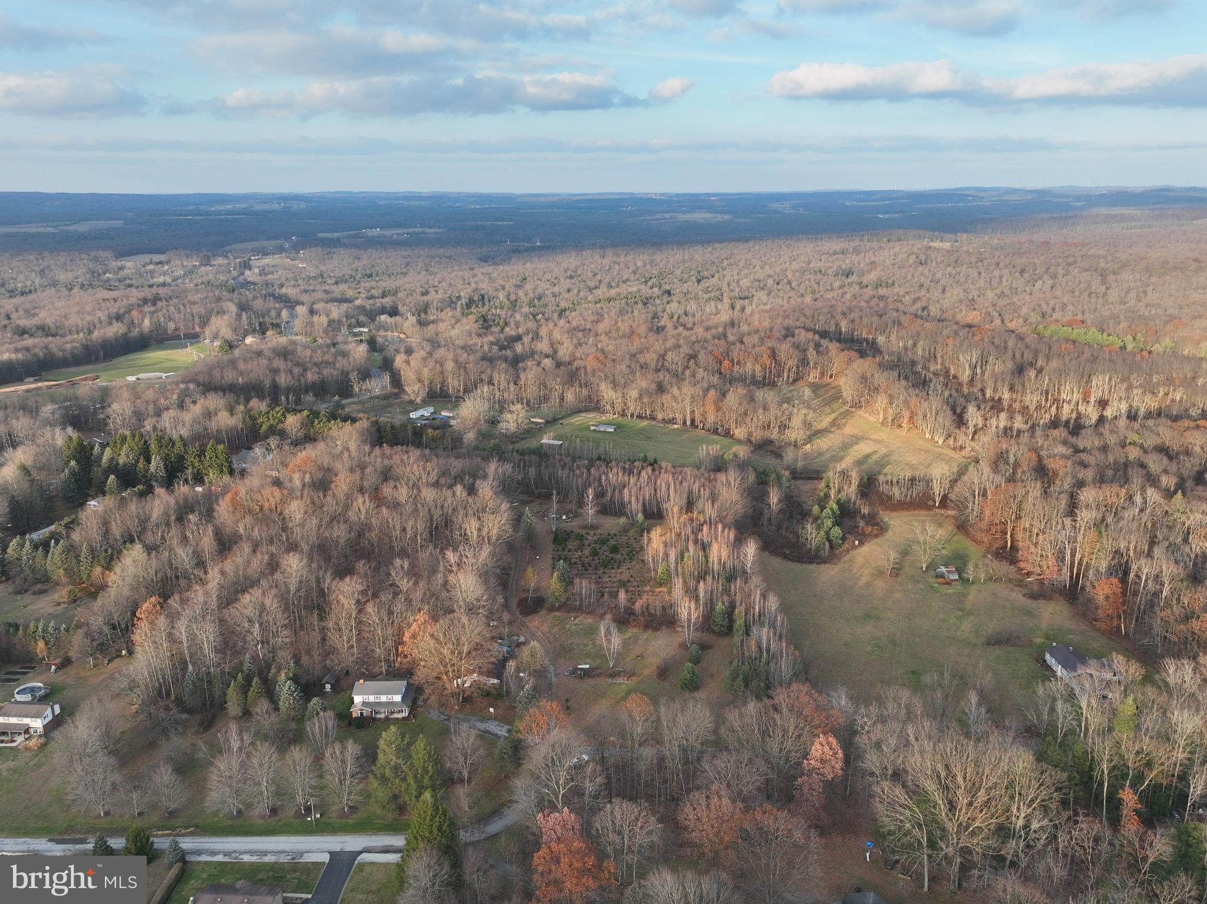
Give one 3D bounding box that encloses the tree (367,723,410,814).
[{"bbox_3d":[-44.690,65.630,174.230,8.640,20.740,8.640,0,17,0],"label":"tree"}]

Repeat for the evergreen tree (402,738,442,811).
[{"bbox_3d":[-37.820,66.950,175.230,8.500,17.620,8.500,0,17,0],"label":"evergreen tree"}]

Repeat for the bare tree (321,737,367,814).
[{"bbox_3d":[-53.820,67.400,173.600,9.590,17.720,9.590,0,17,0],"label":"bare tree"}]

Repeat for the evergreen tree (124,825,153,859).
[{"bbox_3d":[-88.270,74.370,158.800,5.550,8.590,5.550,0,18,0],"label":"evergreen tree"}]

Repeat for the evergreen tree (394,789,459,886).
[{"bbox_3d":[-32.520,71.150,156.570,12.180,18.740,12.180,0,17,0],"label":"evergreen tree"}]

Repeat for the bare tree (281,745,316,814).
[{"bbox_3d":[-61.760,66.510,169.840,7.860,16.940,7.860,0,18,0],"label":"bare tree"}]

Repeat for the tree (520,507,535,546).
[{"bbox_3d":[-27.290,26.470,300.620,5.420,14.610,5.420,0,18,0],"label":"tree"}]

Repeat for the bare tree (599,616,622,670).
[{"bbox_3d":[2.060,53.590,233.970,6.330,16.060,6.330,0,17,0],"label":"bare tree"}]

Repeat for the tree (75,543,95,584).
[{"bbox_3d":[-168.790,35.810,272.430,6.140,13.770,6.140,0,18,0],"label":"tree"}]

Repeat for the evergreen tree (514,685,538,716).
[{"bbox_3d":[-18.600,59.820,201.210,5.670,7.730,5.500,0,17,0],"label":"evergreen tree"}]

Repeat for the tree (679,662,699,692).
[{"bbox_3d":[22.000,57.270,214.400,5.080,7.750,5.080,0,18,0],"label":"tree"}]

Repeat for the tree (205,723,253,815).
[{"bbox_3d":[-74.520,64.040,166.260,9.560,20.530,9.270,0,17,0],"label":"tree"}]

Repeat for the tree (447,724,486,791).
[{"bbox_3d":[-28.980,64.590,176.650,7.970,16.510,7.970,0,18,0],"label":"tree"}]

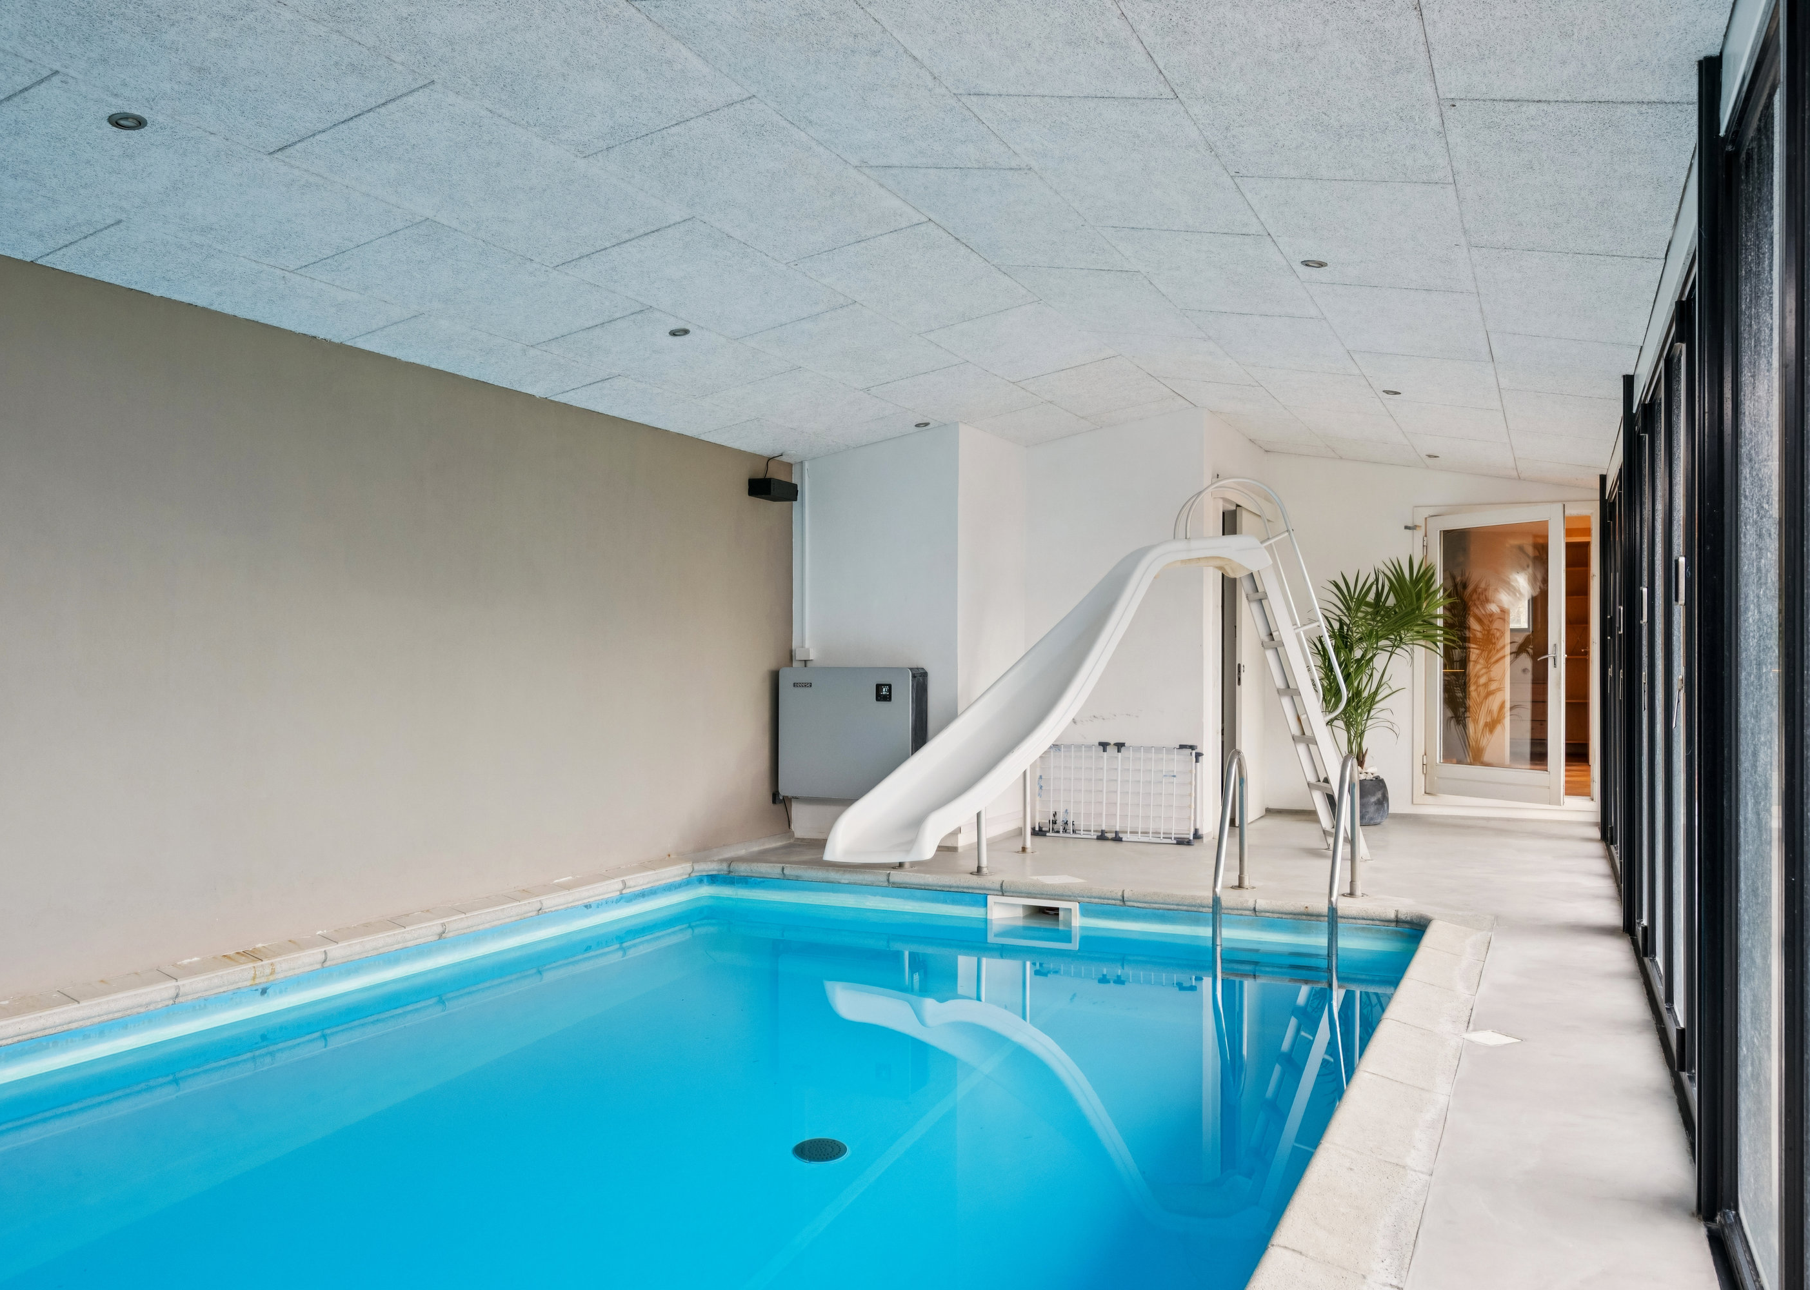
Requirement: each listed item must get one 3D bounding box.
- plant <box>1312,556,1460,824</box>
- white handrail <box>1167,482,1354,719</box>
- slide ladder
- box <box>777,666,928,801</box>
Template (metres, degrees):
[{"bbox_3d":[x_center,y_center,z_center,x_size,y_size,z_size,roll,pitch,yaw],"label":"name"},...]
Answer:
[{"bbox_3d":[3.159,0.299,8.842,0.930,1.780,0.870,0,-1,26],"label":"plant"},{"bbox_3d":[1.946,-0.238,7.411,0.880,1.290,0.460,0,-1,-3],"label":"white handrail"},{"bbox_3d":[1.994,0.135,7.408,0.980,2.040,0.460,0,-1,-3],"label":"slide ladder"},{"bbox_3d":[-0.290,0.516,7.745,0.840,0.770,0.240,0,-1,26],"label":"box"}]

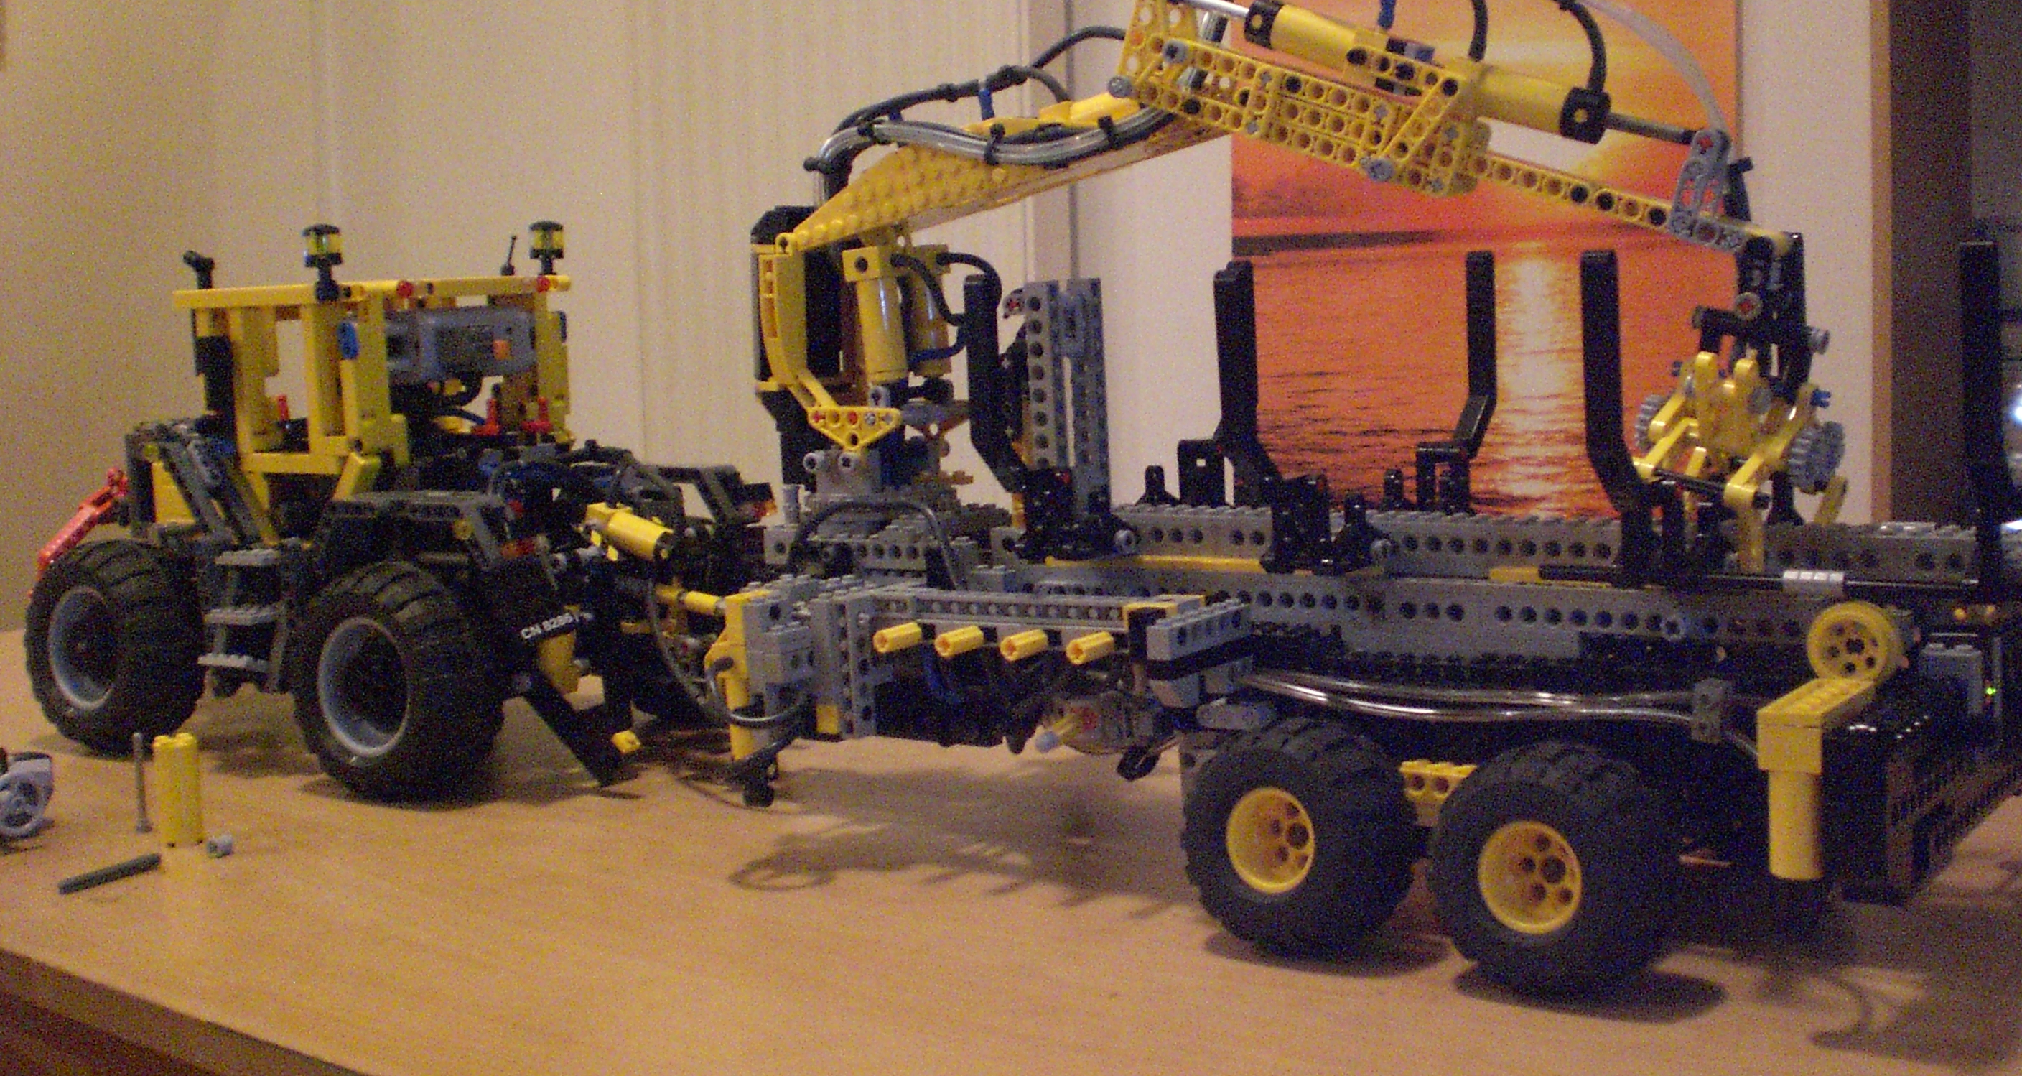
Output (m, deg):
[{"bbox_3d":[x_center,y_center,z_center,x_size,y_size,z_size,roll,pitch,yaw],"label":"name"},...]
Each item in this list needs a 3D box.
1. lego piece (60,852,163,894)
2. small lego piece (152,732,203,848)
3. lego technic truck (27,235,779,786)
[{"bbox_3d":[-0.327,0.121,0.804,0.005,0.005,0.040,3,8,34],"label":"lego piece"},{"bbox_3d":[-0.320,0.097,0.854,0.016,0.040,0.016,3,8,34],"label":"small lego piece"},{"bbox_3d":[-0.319,-0.028,1.055,0.467,0.236,0.209,3,9,36],"label":"lego technic truck"}]

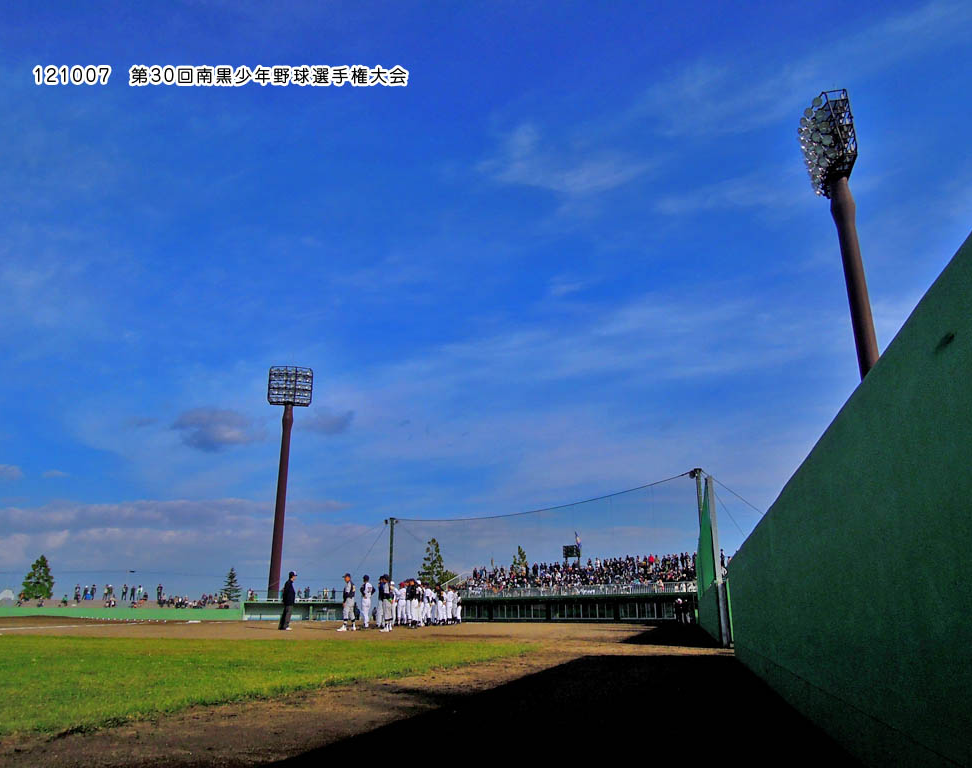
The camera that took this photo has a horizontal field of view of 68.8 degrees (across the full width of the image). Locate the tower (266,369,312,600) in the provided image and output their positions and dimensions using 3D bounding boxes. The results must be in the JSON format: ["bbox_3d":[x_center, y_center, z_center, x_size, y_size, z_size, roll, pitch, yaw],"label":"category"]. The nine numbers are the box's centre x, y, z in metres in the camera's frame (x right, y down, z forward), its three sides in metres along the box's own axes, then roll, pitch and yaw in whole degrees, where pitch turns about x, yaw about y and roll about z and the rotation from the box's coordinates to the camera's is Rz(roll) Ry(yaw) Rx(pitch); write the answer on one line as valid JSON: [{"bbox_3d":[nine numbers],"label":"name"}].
[{"bbox_3d":[-24.782,11.769,86.546,5.600,29.300,2.300,3,-18,-8],"label":"tower"}]

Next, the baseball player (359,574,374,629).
[{"bbox_3d":[-3.943,7.178,23.427,0.560,1.681,0.400,13,-22,-35],"label":"baseball player"}]

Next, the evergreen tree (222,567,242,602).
[{"bbox_3d":[-36.094,29.270,100.882,2.900,6.200,2.900,0,-18,0],"label":"evergreen tree"}]

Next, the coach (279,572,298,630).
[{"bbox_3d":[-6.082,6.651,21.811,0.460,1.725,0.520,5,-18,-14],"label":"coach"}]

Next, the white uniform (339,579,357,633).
[{"bbox_3d":[-3.947,6.320,20.237,0.460,1.415,0.480,-2,-18,7],"label":"white uniform"}]

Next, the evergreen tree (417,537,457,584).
[{"bbox_3d":[-6.643,25.362,94.785,5.000,9.300,5.000,0,-18,0],"label":"evergreen tree"}]

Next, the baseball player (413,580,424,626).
[{"bbox_3d":[-2.479,8.119,26.276,0.400,1.634,0.480,-13,-22,35],"label":"baseball player"}]

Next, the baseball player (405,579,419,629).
[{"bbox_3d":[-2.556,7.537,24.362,0.420,1.600,0.480,-7,-19,20],"label":"baseball player"}]

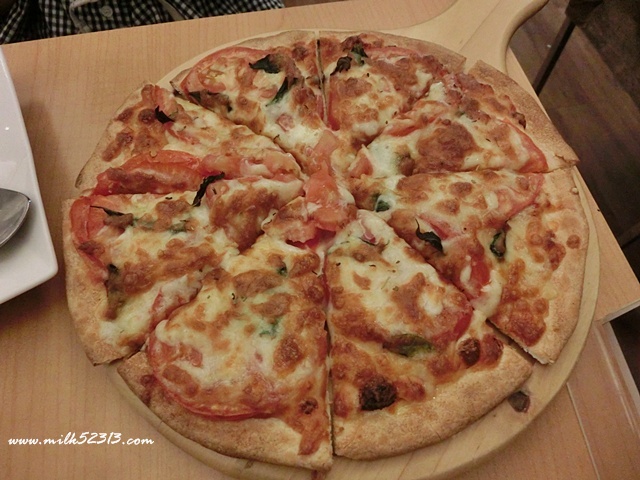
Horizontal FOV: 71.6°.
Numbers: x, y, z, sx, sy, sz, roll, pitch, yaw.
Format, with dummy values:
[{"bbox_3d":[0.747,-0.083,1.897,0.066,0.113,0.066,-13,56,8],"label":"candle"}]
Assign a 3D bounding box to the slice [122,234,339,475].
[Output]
[{"bbox_3d":[-0.026,0.038,0.235,0.115,0.022,0.139,18,61,14],"label":"slice"}]

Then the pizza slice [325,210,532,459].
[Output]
[{"bbox_3d":[0.035,0.036,0.234,0.105,0.022,0.137,-19,59,-9],"label":"pizza slice"}]

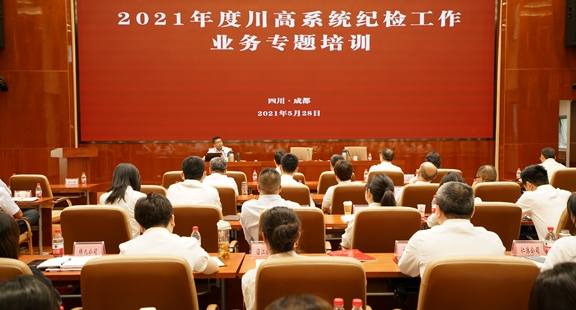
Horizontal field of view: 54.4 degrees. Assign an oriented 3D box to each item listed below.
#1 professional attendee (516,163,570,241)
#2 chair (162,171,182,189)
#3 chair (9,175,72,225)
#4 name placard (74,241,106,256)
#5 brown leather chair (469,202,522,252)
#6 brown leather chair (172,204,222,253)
[{"bbox_3d":[2.150,0.713,4.695,0.500,1.250,0.780,-1,3,-12],"label":"professional attendee"},{"bbox_3d":[-1.260,0.676,6.950,0.630,1.000,0.640,0,3,-1],"label":"chair"},{"bbox_3d":[-3.000,0.707,6.840,0.600,0.970,0.620,0,3,3],"label":"chair"},{"bbox_3d":[-1.235,0.590,3.529,0.190,0.095,0.080,0,2,-6],"label":"name placard"},{"bbox_3d":[1.335,0.820,4.060,0.630,1.000,0.640,0,3,-2],"label":"brown leather chair"},{"bbox_3d":[-0.692,0.822,4.210,0.600,0.970,0.620,0,3,-1],"label":"brown leather chair"}]

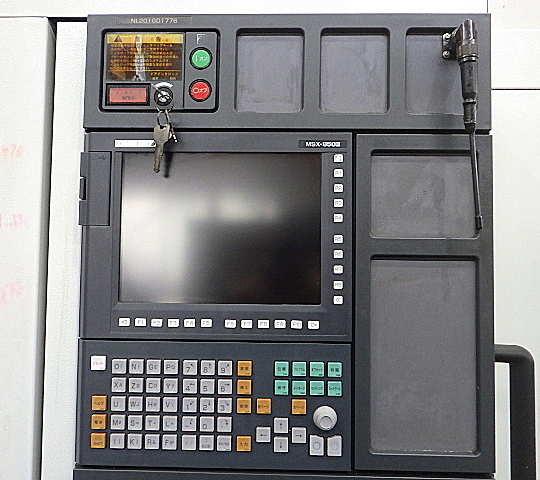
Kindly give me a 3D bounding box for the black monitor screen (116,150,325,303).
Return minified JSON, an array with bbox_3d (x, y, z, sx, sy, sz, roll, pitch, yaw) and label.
[{"bbox_3d":[-0.053,-0.013,0.557,0.216,0.162,0.012,0,-3,1],"label":"black monitor screen"}]

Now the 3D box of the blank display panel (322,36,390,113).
[{"bbox_3d":[0.092,-0.180,0.560,0.073,0.087,0.010,0,-3,1],"label":"blank display panel"}]

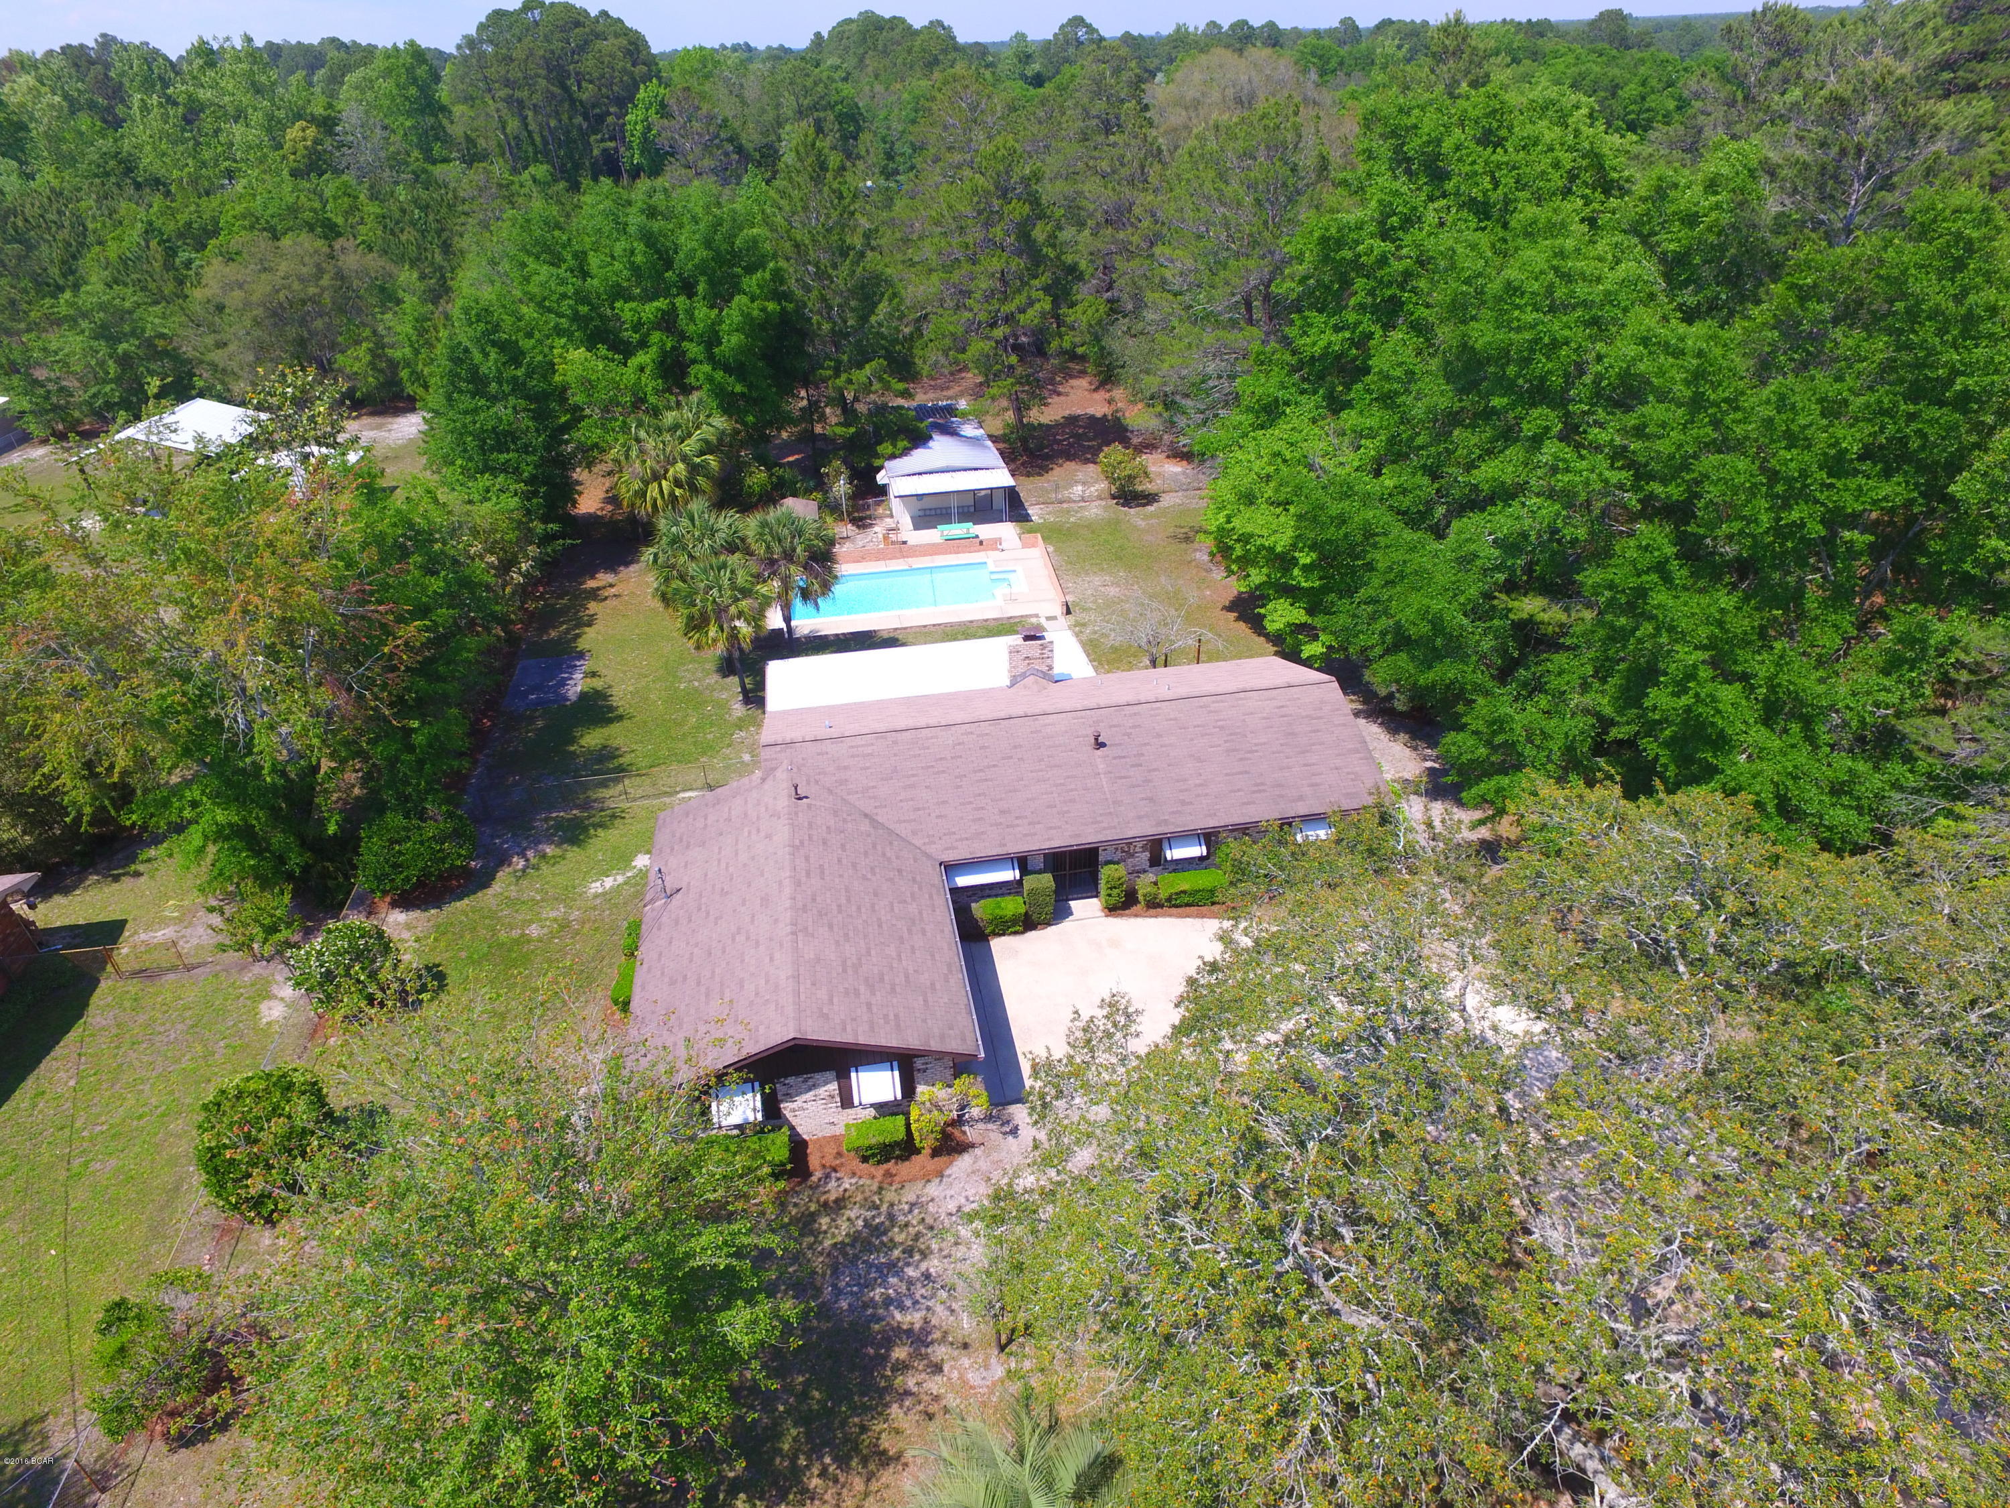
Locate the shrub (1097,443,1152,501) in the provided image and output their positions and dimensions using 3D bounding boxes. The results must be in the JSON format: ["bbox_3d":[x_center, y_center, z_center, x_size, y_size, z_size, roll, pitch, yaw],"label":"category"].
[{"bbox_3d":[6.666,-15.587,64.821,3.030,3.030,3.030,-1,32,1],"label":"shrub"}]

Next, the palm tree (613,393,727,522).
[{"bbox_3d":[-17.356,-14.935,60.990,5.758,7.374,5.758,-7,32,-7],"label":"palm tree"}]

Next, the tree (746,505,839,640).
[{"bbox_3d":[-8.690,-6.981,48.376,4.040,6.566,4.040,-7,32,-7],"label":"tree"}]

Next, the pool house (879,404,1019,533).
[{"bbox_3d":[-4.166,-17.198,68.143,6.768,2.929,15.758,-7,32,-7],"label":"pool house"}]

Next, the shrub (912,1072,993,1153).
[{"bbox_3d":[-1.236,8.243,26.753,1.850,1.550,1.450,-7,32,-7],"label":"shrub"}]

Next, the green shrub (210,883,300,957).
[{"bbox_3d":[-21.176,4.737,32.773,2.000,2.350,1.900,-7,32,-7],"label":"green shrub"}]

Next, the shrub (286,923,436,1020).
[{"bbox_3d":[-17.544,5.702,31.057,2.800,2.300,2.750,-7,32,-7],"label":"shrub"}]

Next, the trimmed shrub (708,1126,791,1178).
[{"bbox_3d":[-5.816,9.197,26.289,1.950,0.680,1.000,-7,32,-7],"label":"trimmed shrub"}]

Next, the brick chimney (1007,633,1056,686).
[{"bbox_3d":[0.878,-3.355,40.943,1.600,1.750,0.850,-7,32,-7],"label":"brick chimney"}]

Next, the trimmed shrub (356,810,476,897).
[{"bbox_3d":[-17.974,3.022,35.516,3.300,2.200,3.200,-7,32,-7],"label":"trimmed shrub"}]

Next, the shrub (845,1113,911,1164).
[{"bbox_3d":[-2.924,8.876,26.707,1.400,0.620,0.780,-7,32,-7],"label":"shrub"}]

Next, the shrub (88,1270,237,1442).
[{"bbox_3d":[-16.039,11.579,21.932,1.800,1.800,2.400,-7,32,-7],"label":"shrub"}]

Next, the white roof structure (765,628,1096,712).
[{"bbox_3d":[-2.860,-2.189,44.127,11.970,2.525,4.343,-7,32,-7],"label":"white roof structure"}]

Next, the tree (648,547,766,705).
[{"bbox_3d":[-11.266,-4.660,44.952,4.646,6.364,4.646,-7,32,-7],"label":"tree"}]

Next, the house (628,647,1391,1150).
[{"bbox_3d":[0.723,2.450,34.721,22.020,4.293,17.529,-7,32,-7],"label":"house"}]

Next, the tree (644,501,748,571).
[{"bbox_3d":[-12.122,-6.348,46.872,4.545,7.273,4.545,-7,32,-7],"label":"tree"}]

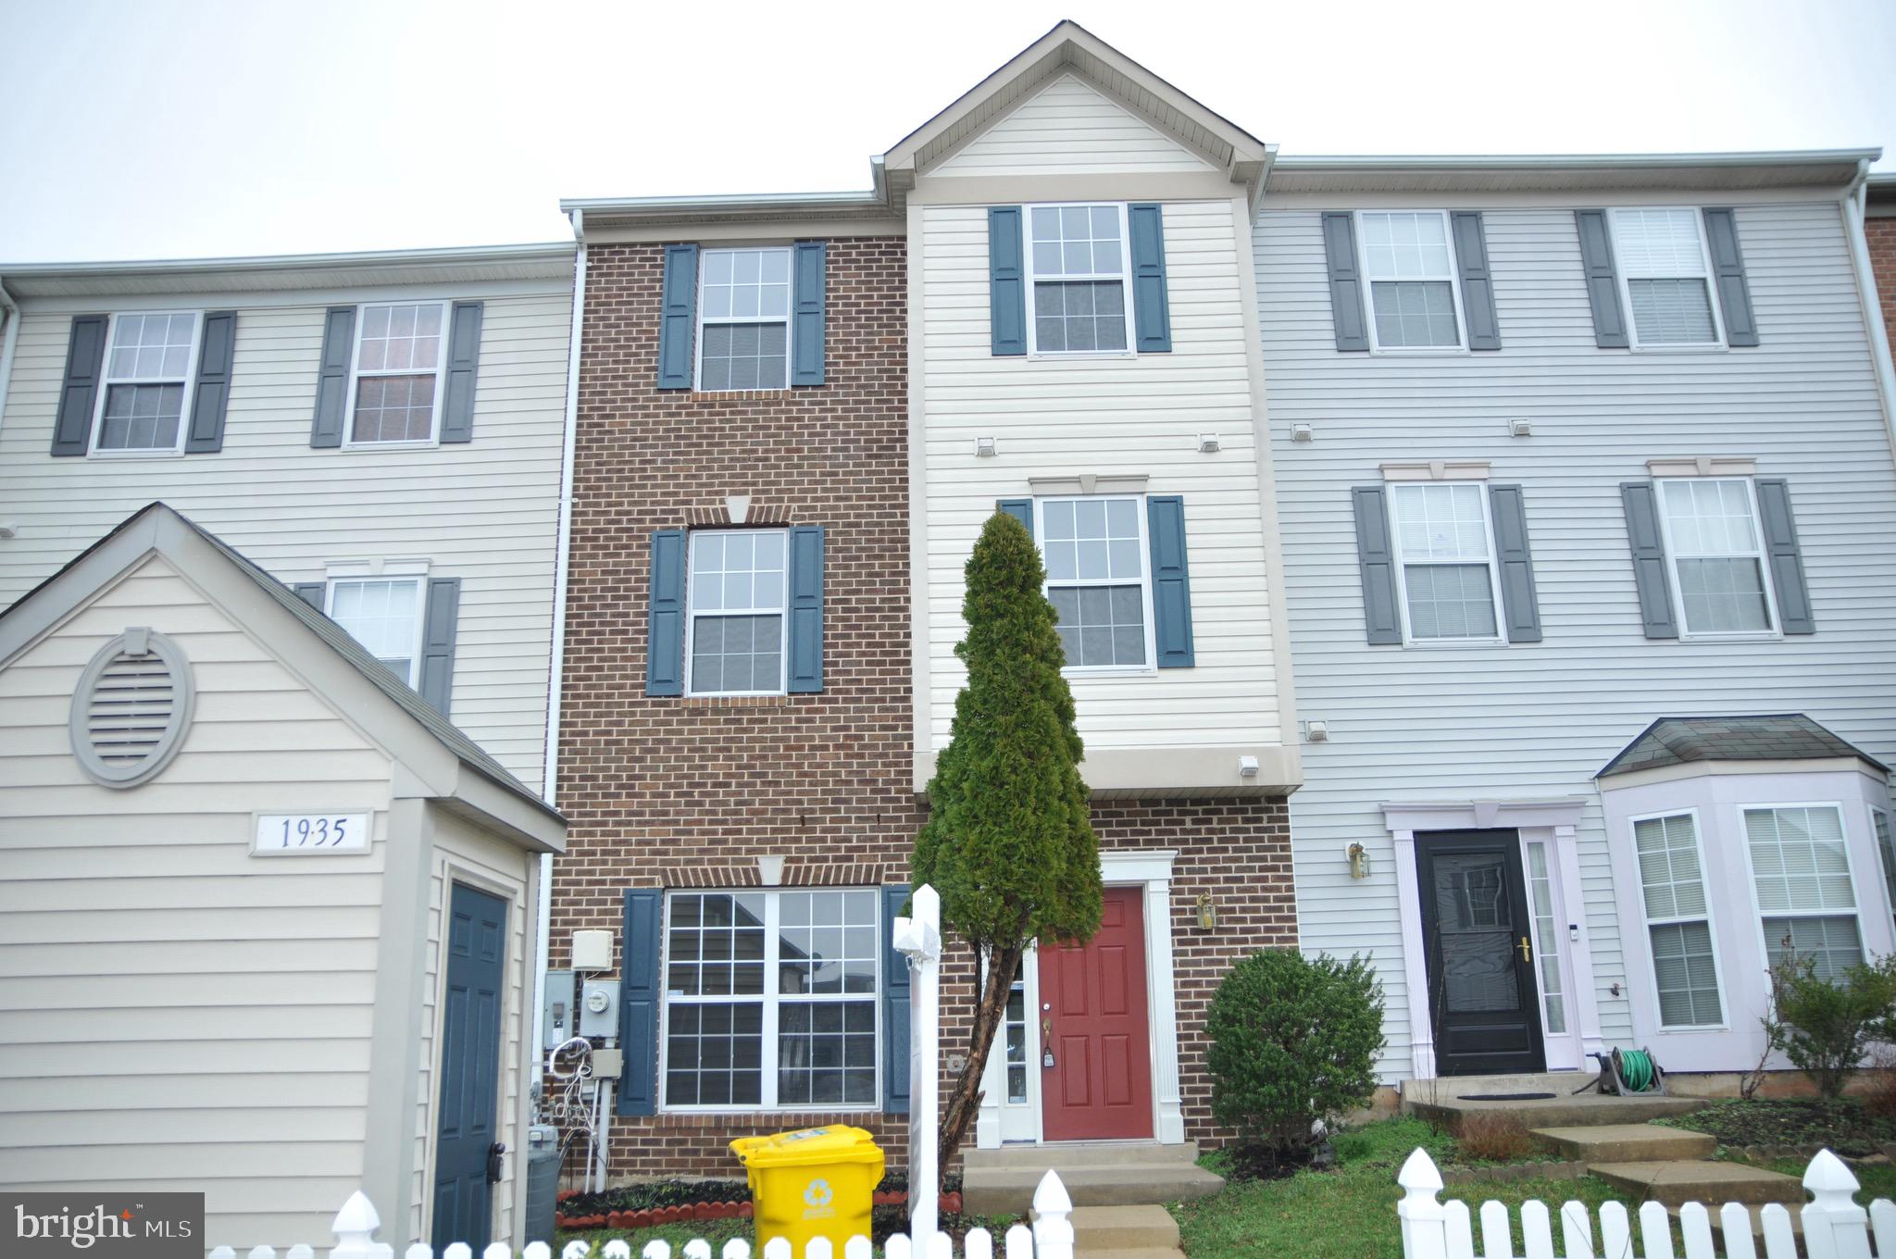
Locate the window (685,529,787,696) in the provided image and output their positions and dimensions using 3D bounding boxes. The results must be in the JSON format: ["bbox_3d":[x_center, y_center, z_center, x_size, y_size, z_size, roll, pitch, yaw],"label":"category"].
[{"bbox_3d":[-1.859,-0.150,11.565,0.880,1.490,0.090,-1,-15,0],"label":"window"}]

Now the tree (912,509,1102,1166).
[{"bbox_3d":[0.453,1.597,10.286,1.520,5.350,1.500,-1,-15,-1],"label":"tree"}]

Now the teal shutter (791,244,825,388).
[{"bbox_3d":[-1.335,-3.060,12.709,0.305,1.520,0.040,-1,-15,-1],"label":"teal shutter"}]

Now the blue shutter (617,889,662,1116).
[{"bbox_3d":[-2.489,3.013,10.624,0.300,1.770,0.040,-1,-15,0],"label":"blue shutter"}]

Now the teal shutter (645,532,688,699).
[{"bbox_3d":[-2.555,-0.162,11.939,0.305,1.540,0.040,-1,-15,-1],"label":"teal shutter"}]

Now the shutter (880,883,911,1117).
[{"bbox_3d":[-0.382,2.986,10.604,0.300,1.770,0.040,-1,-15,0],"label":"shutter"}]

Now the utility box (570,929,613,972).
[{"bbox_3d":[-2.895,2.614,10.695,0.300,0.320,0.130,-1,-15,0],"label":"utility box"}]

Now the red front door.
[{"bbox_3d":[1.209,3.128,10.700,0.890,1.980,0.050,-1,-15,0],"label":"red front door"}]

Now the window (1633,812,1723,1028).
[{"bbox_3d":[6.179,2.459,11.122,0.560,1.790,0.090,-15,-20,42],"label":"window"}]

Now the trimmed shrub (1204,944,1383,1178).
[{"bbox_3d":[2.756,3.361,10.361,1.420,1.660,1.400,-1,-15,-1],"label":"trimmed shrub"}]

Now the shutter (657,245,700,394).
[{"bbox_3d":[-2.599,-3.022,12.688,0.305,1.515,0.040,-1,-15,-1],"label":"shutter"}]

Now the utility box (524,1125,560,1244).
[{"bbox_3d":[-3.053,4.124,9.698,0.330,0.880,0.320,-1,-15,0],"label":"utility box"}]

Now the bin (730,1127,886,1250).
[{"bbox_3d":[-0.735,3.060,6.686,0.770,1.060,0.640,2,-15,-11],"label":"bin"}]

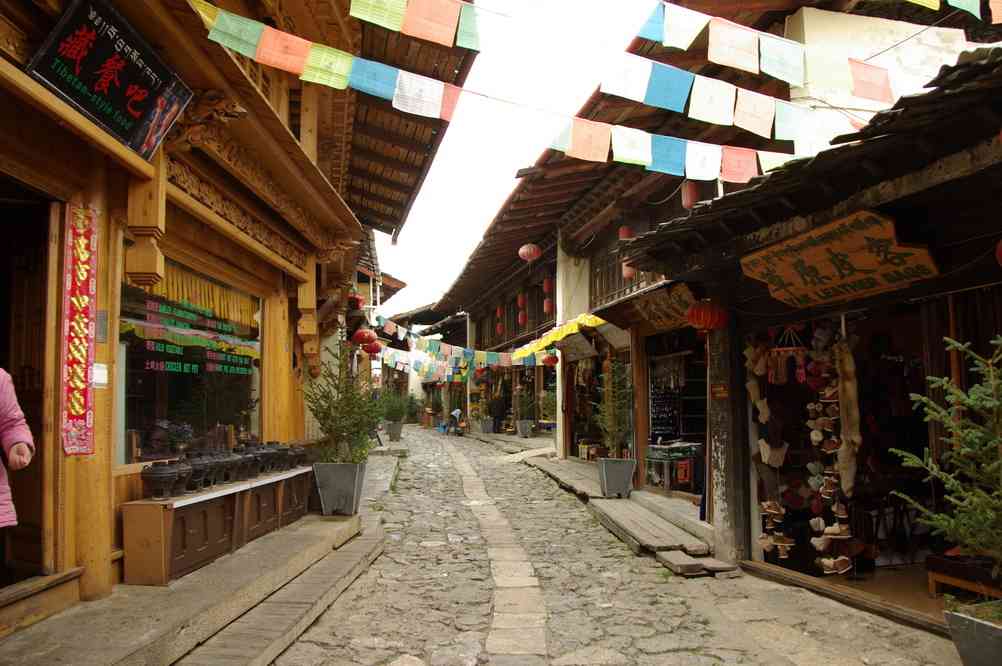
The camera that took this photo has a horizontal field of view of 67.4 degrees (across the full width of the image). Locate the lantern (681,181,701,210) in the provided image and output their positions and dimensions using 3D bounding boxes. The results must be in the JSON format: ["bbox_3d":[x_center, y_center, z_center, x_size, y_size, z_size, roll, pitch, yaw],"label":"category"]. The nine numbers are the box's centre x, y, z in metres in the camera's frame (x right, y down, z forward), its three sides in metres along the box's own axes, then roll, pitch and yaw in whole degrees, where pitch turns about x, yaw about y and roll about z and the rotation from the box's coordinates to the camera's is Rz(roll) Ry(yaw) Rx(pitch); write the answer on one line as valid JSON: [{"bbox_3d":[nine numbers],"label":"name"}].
[{"bbox_3d":[2.303,-1.667,9.100,0.215,0.350,0.215,0,-5,-2],"label":"lantern"}]

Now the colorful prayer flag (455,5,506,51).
[{"bbox_3d":[-0.102,-1.678,4.150,0.270,0.230,0.030,11,-7,-14],"label":"colorful prayer flag"}]

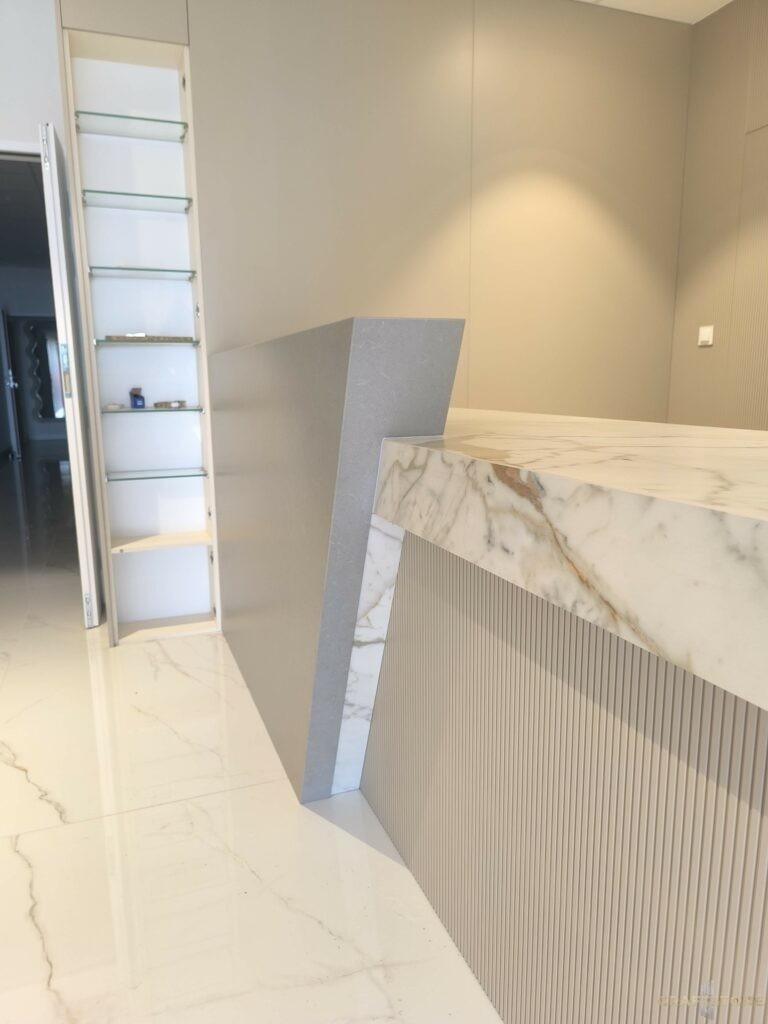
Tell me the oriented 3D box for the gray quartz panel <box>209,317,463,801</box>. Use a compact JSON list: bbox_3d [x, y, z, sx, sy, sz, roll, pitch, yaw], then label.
[{"bbox_3d":[-0.269,0.103,1.954,0.177,1.128,1.787,-5,12,-20],"label":"gray quartz panel"}]

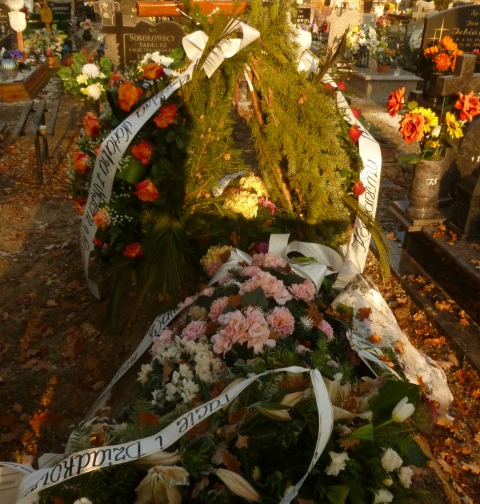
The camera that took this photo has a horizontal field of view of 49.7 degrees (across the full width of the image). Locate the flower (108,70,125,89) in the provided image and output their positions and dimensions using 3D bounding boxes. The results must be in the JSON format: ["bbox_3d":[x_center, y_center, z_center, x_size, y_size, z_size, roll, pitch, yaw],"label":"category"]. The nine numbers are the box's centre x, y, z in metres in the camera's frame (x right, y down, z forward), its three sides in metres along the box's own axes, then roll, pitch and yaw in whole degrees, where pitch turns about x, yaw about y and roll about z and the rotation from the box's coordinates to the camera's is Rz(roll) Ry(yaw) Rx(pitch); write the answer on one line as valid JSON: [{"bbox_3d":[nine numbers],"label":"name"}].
[{"bbox_3d":[-0.601,-0.840,2.520,0.078,0.085,0.075,12,30,22],"label":"flower"}]

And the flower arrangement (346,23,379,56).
[{"bbox_3d":[1.656,-2.873,7.000,0.420,0.440,0.360,0,27,0],"label":"flower arrangement"}]

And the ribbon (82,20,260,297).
[{"bbox_3d":[-0.306,-0.444,2.460,0.800,1.200,0.320,7,28,13],"label":"ribbon"}]

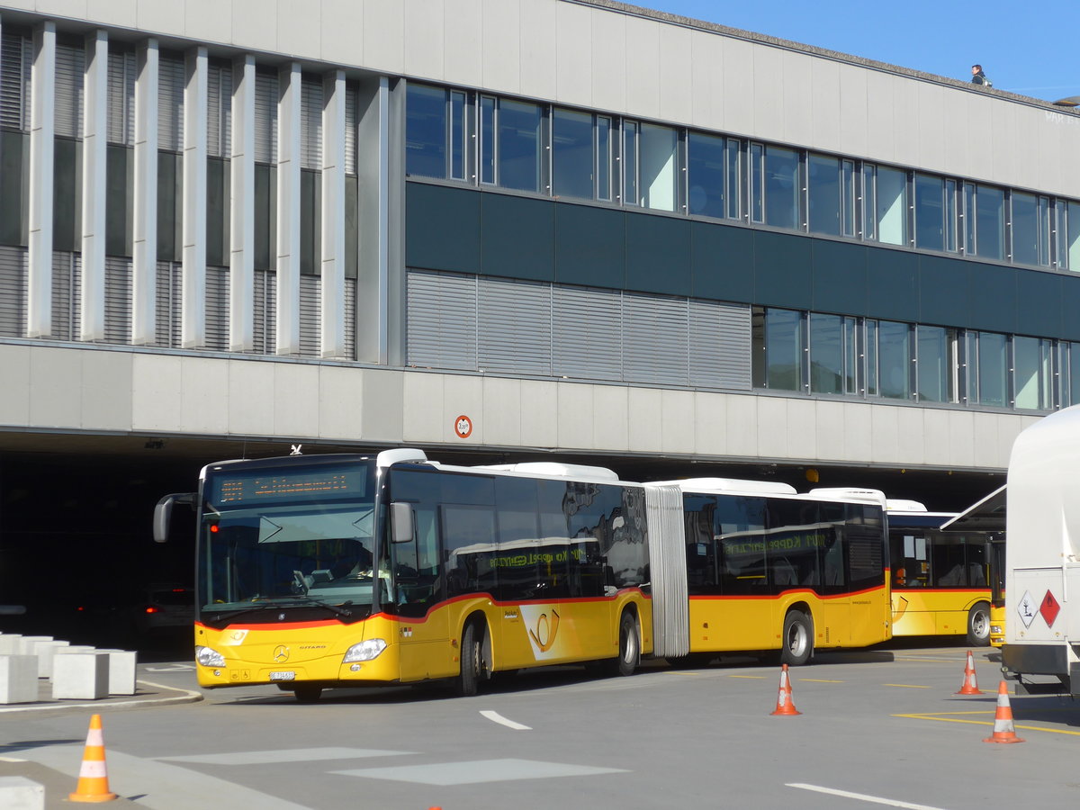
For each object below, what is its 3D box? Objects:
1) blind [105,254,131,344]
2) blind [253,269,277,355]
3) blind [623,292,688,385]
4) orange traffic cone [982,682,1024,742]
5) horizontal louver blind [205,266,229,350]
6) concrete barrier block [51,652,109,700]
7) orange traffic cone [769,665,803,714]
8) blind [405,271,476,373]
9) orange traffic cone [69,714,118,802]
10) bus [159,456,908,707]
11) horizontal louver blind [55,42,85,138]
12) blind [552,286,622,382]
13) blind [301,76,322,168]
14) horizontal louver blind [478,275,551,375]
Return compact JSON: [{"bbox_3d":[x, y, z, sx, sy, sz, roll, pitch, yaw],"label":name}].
[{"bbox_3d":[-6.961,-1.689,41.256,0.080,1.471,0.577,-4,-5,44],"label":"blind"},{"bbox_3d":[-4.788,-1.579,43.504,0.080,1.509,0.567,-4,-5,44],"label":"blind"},{"bbox_3d":[2.277,-1.254,48.953,0.080,1.683,1.895,-4,-5,44],"label":"blind"},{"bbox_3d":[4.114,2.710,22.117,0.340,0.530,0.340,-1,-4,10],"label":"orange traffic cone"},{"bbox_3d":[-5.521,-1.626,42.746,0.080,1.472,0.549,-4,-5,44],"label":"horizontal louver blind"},{"bbox_3d":[-5.240,3.095,28.490,0.515,0.510,0.515,-1,-4,8],"label":"concrete barrier block"},{"bbox_3d":[2.465,2.847,25.000,0.320,0.510,0.320,0,-4,0],"label":"orange traffic cone"},{"bbox_3d":[-1.748,-1.480,44.792,0.080,1.682,1.687,-4,-5,44],"label":"blind"},{"bbox_3d":[-2.818,2.221,15.767,0.290,0.530,0.290,1,-4,-10],"label":"orange traffic cone"},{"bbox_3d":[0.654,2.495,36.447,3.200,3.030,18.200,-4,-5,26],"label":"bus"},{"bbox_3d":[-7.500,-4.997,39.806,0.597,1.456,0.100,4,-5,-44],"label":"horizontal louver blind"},{"bbox_3d":[0.896,-1.325,46.825,1.825,1.687,0.100,4,-5,-44],"label":"blind"},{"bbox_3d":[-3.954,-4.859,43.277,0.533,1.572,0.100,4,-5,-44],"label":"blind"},{"bbox_3d":[-0.452,-1.415,45.508,1.836,1.688,0.100,4,-5,-44],"label":"horizontal louver blind"}]

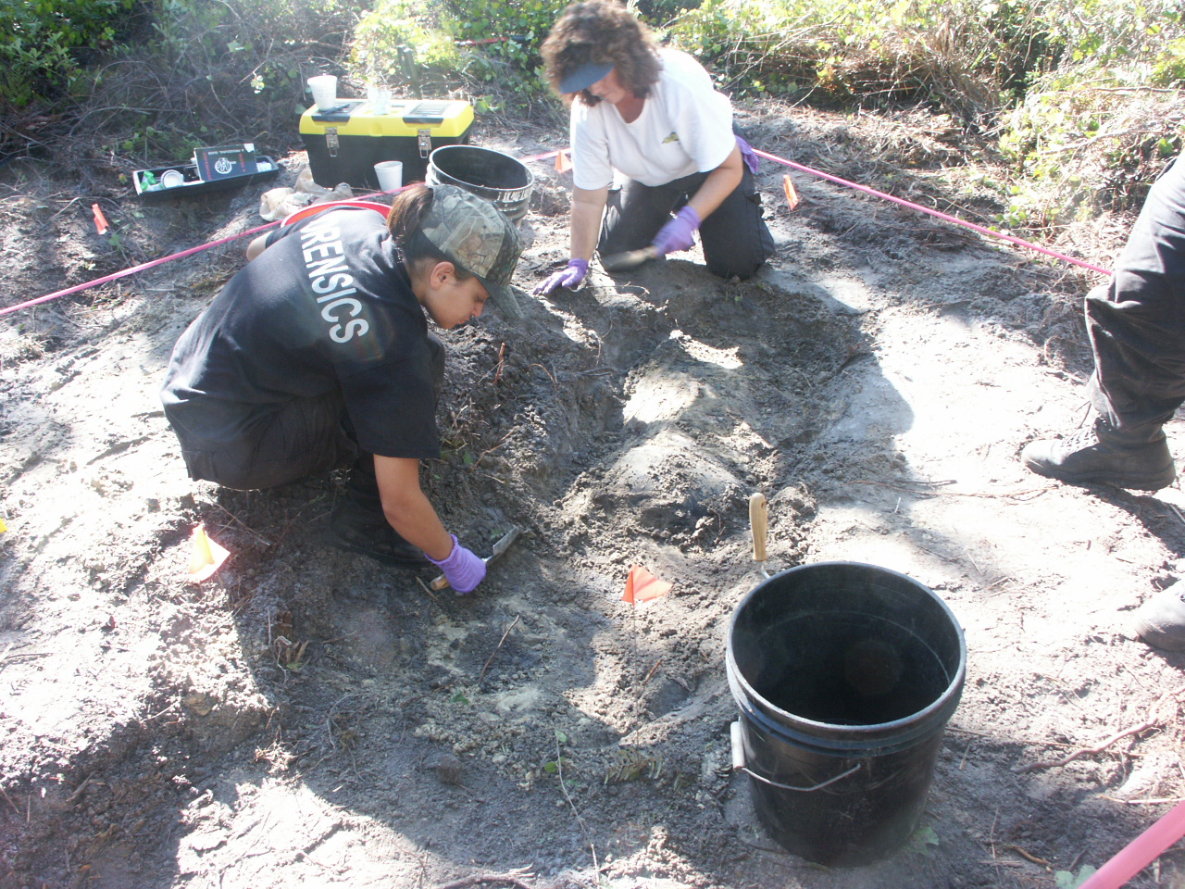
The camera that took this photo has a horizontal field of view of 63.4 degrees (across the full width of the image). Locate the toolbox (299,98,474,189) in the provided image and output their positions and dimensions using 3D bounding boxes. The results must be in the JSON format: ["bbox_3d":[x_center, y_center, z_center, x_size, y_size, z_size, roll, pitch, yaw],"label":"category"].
[{"bbox_3d":[-0.724,-1.099,3.473,0.570,0.250,0.270,4,34,7],"label":"toolbox"}]

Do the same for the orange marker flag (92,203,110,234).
[{"bbox_3d":[-1.737,-0.799,3.384,0.050,0.110,0.080,24,41,32],"label":"orange marker flag"}]

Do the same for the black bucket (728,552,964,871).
[{"bbox_3d":[0.358,0.397,1.378,0.303,0.350,0.303,-6,34,4],"label":"black bucket"}]

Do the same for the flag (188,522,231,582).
[{"bbox_3d":[-0.741,0.212,1.850,0.085,0.115,0.060,-13,36,-16],"label":"flag"}]

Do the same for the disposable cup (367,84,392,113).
[{"bbox_3d":[-0.747,-1.207,3.338,0.088,0.100,0.088,-1,34,0],"label":"disposable cup"}]

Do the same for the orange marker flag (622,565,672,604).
[{"bbox_3d":[0.098,0.263,1.762,0.100,0.090,0.050,7,35,12],"label":"orange marker flag"}]

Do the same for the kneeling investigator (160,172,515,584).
[{"bbox_3d":[-0.455,-0.143,1.874,0.660,0.660,0.560,-7,34,-8],"label":"kneeling investigator"}]

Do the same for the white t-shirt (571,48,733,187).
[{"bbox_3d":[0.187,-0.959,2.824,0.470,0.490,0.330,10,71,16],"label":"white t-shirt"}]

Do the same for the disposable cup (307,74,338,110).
[{"bbox_3d":[-0.954,-1.246,3.397,0.100,0.108,0.100,-1,34,0],"label":"disposable cup"}]

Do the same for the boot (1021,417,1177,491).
[{"bbox_3d":[1.099,-0.008,2.057,0.310,0.165,0.110,7,35,12],"label":"boot"}]

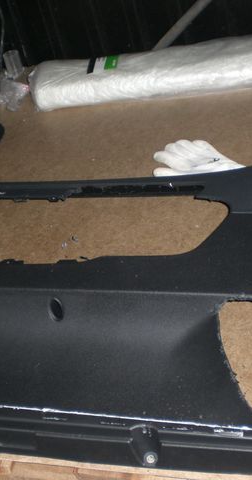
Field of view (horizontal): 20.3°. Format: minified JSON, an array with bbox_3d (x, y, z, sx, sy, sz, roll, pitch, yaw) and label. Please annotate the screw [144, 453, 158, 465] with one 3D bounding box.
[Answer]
[{"bbox_3d":[0.033,0.279,0.891,0.016,0.018,0.016,-4,55,6],"label":"screw"}]

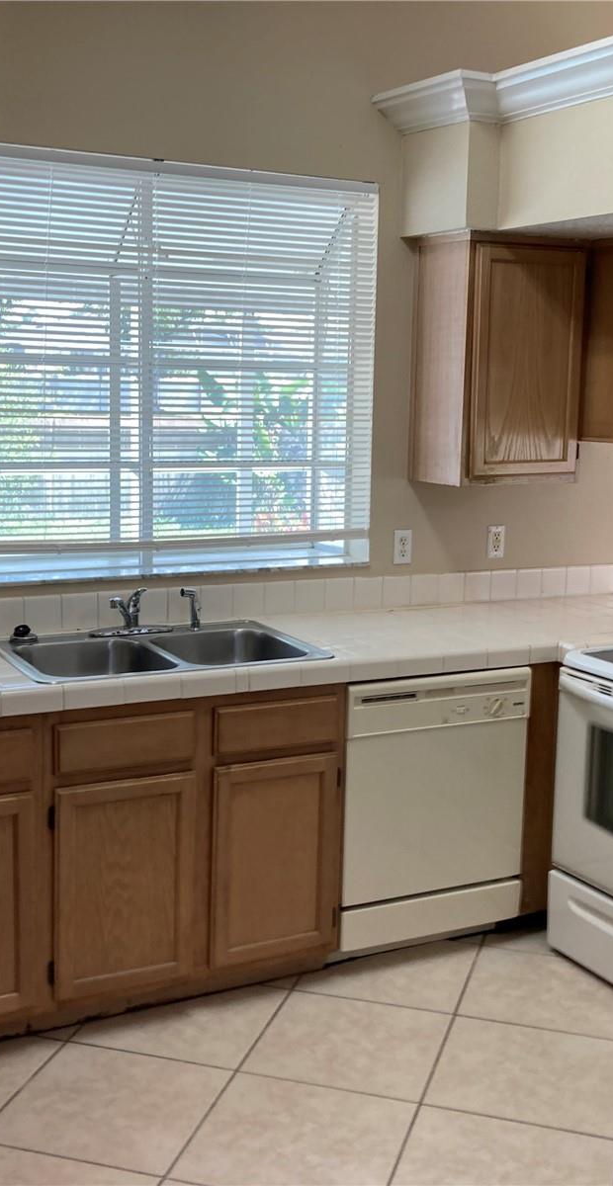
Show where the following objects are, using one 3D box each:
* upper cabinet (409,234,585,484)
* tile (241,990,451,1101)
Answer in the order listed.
[{"bbox_3d":[0.615,-0.736,4.124,0.467,0.760,0.310,-4,10,-28],"label":"upper cabinet"},{"bbox_3d":[0.113,1.138,3.226,0.450,0.010,0.450,4,9,16],"label":"tile"}]

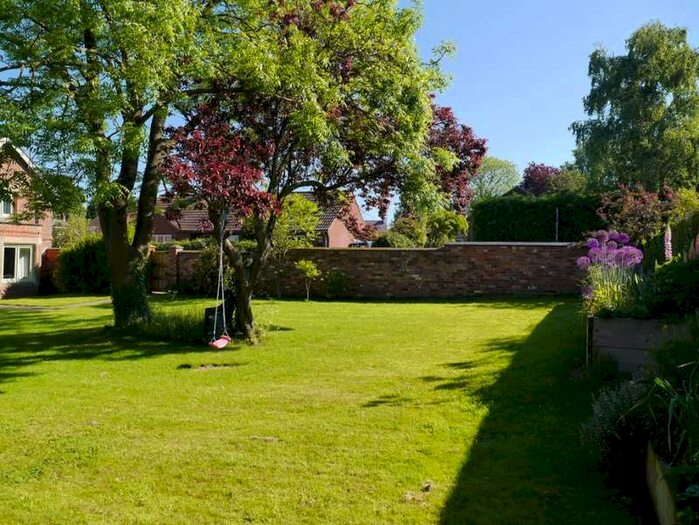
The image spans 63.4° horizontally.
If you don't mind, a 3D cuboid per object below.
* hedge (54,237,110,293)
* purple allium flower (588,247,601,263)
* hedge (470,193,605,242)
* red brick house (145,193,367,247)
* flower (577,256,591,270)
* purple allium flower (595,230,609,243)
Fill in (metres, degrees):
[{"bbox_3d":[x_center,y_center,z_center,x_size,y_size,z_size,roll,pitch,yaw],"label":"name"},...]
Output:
[{"bbox_3d":[-10.050,0.124,21.707,2.500,2.200,1.500,0,1,0],"label":"hedge"},{"bbox_3d":[2.555,-0.083,5.900,0.145,0.145,0.145,0,1,0],"label":"purple allium flower"},{"bbox_3d":[7.731,-0.918,23.386,5.500,3.700,1.600,0,1,0],"label":"hedge"},{"bbox_3d":[-7.297,-2.187,41.260,15.000,5.300,8.800,0,1,16],"label":"red brick house"},{"bbox_3d":[2.420,0.010,5.850,0.145,0.140,0.145,0,1,0],"label":"flower"},{"bbox_3d":[2.673,-0.276,6.000,0.140,0.135,0.140,0,1,0],"label":"purple allium flower"}]

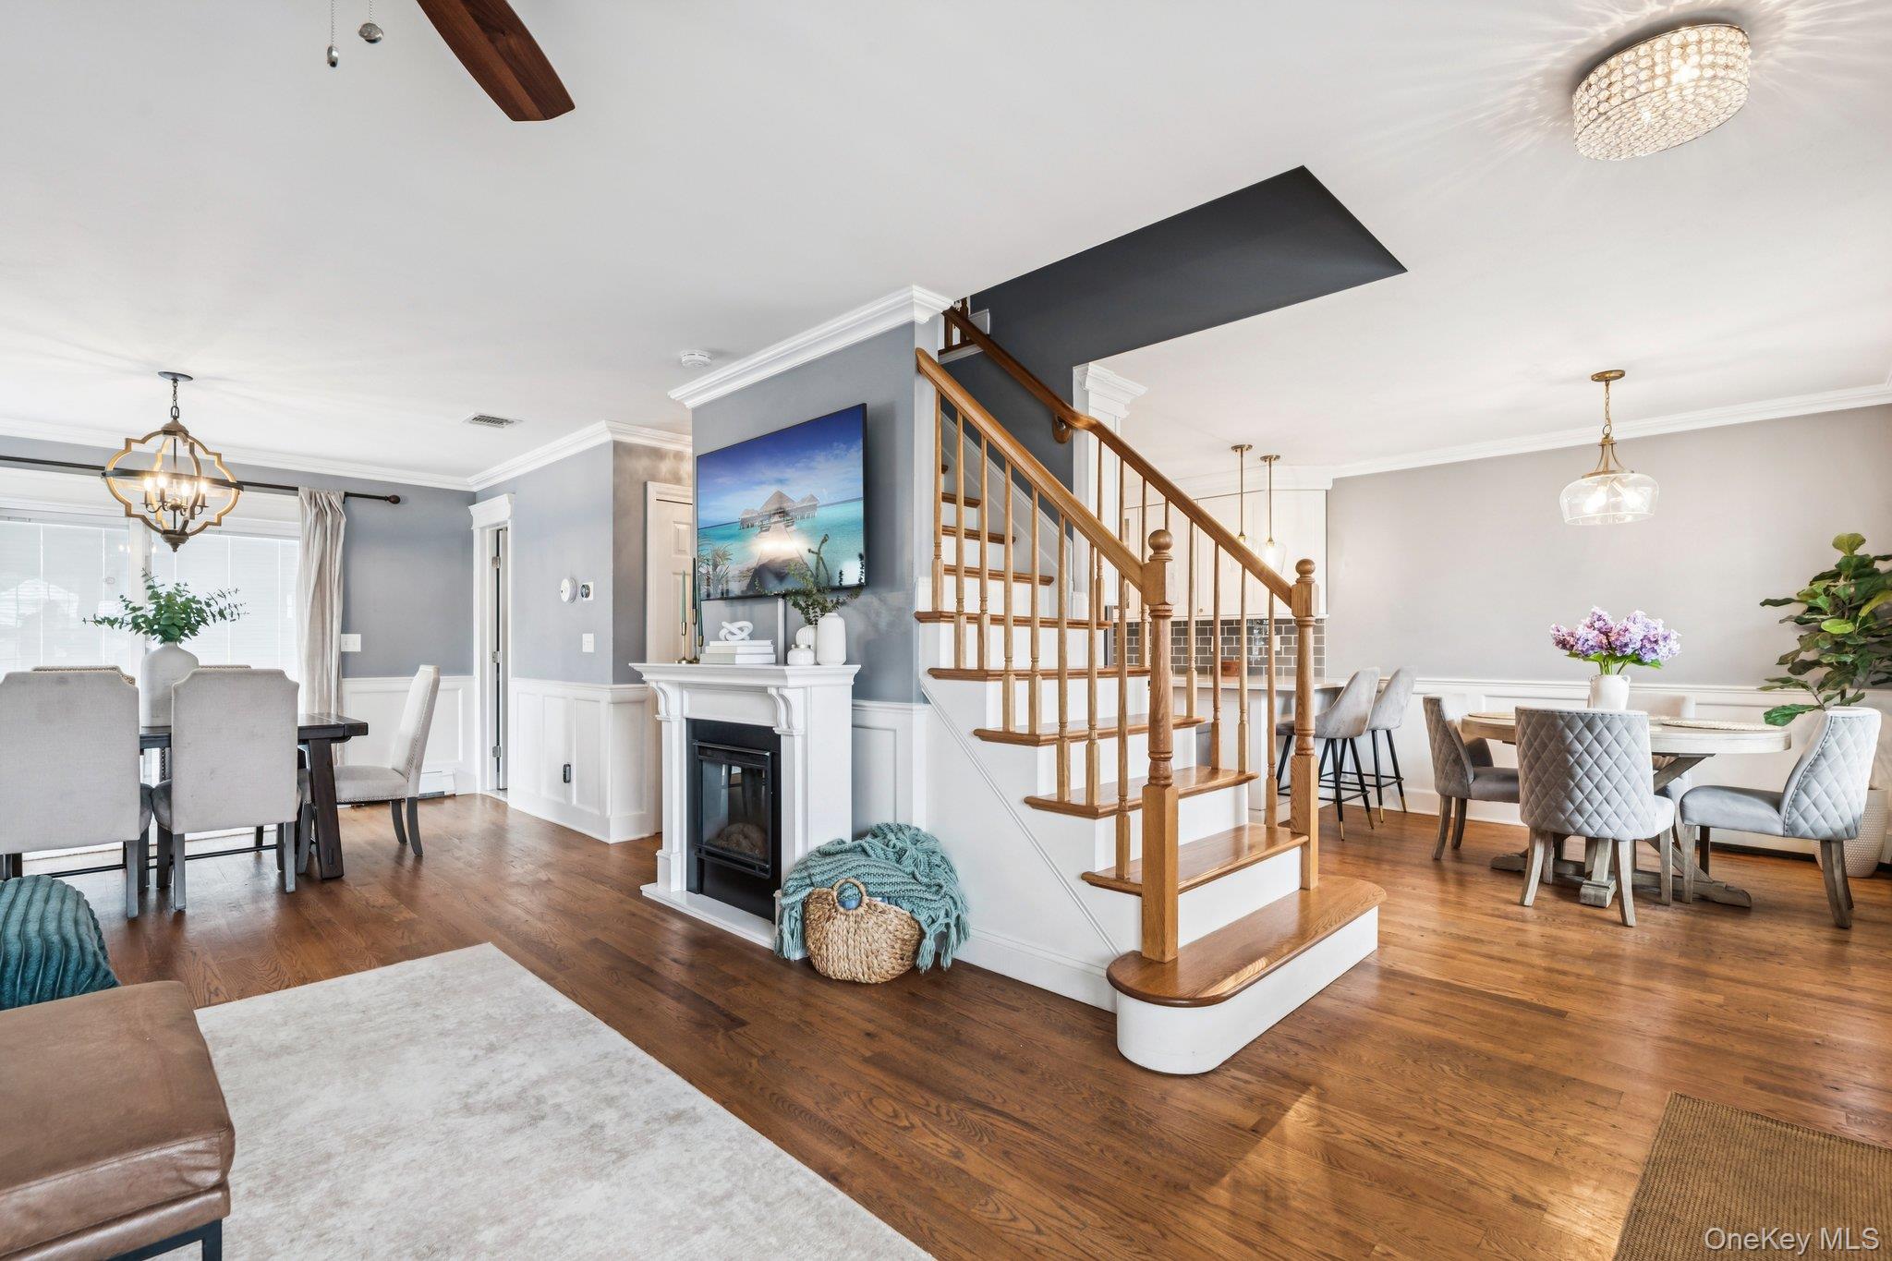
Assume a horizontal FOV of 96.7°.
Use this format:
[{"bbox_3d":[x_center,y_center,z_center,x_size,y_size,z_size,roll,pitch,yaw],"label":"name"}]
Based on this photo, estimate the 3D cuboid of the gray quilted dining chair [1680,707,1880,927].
[{"bbox_3d":[3.558,0.754,3.620,0.605,0.860,0.485,-1,-1,44],"label":"gray quilted dining chair"}]

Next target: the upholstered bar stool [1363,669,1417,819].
[{"bbox_3d":[2.833,0.740,5.625,0.530,0.980,0.470,-1,-1,44],"label":"upholstered bar stool"}]

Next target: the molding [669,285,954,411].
[{"bbox_3d":[-0.694,-1.174,3.698,1.815,0.077,0.203,-1,-1,44],"label":"molding"}]

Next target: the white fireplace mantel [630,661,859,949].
[{"bbox_3d":[-0.899,0.683,3.596,1.260,1.074,0.357,-1,-1,44],"label":"white fireplace mantel"}]

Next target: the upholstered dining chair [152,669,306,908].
[{"bbox_3d":[-3.360,0.702,3.947,0.620,1.035,0.480,-1,-1,44],"label":"upholstered dining chair"}]

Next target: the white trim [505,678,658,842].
[{"bbox_3d":[-2.479,0.791,5.593,1.756,0.934,0.298,-1,-1,44],"label":"white trim"}]

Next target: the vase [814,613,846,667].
[{"bbox_3d":[-0.449,0.034,3.292,0.112,0.204,0.112,0,-1,0],"label":"vase"}]

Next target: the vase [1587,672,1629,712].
[{"bbox_3d":[3.234,0.324,4.113,0.154,0.233,0.154,-1,-1,44],"label":"vase"}]

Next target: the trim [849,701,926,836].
[{"bbox_3d":[-0.232,0.743,3.195,0.407,0.937,0.079,-1,-1,44],"label":"trim"}]

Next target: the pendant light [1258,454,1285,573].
[{"bbox_3d":[2.251,-0.779,5.816,0.200,0.830,0.200,-1,-1,44],"label":"pendant light"}]

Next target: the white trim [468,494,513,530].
[{"bbox_3d":[-3.393,-0.869,6.263,0.830,0.185,0.075,-1,-1,44],"label":"white trim"}]

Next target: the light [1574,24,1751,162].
[{"bbox_3d":[1.580,-1.196,1.867,0.310,0.120,0.310,-1,-1,44],"label":"light"}]

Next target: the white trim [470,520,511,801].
[{"bbox_3d":[-3.419,0.156,6.290,0.870,2.220,0.130,-1,-1,44],"label":"white trim"}]

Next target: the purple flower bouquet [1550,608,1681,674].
[{"bbox_3d":[3.176,0.053,4.022,0.480,0.320,0.420,-1,-1,44],"label":"purple flower bouquet"}]

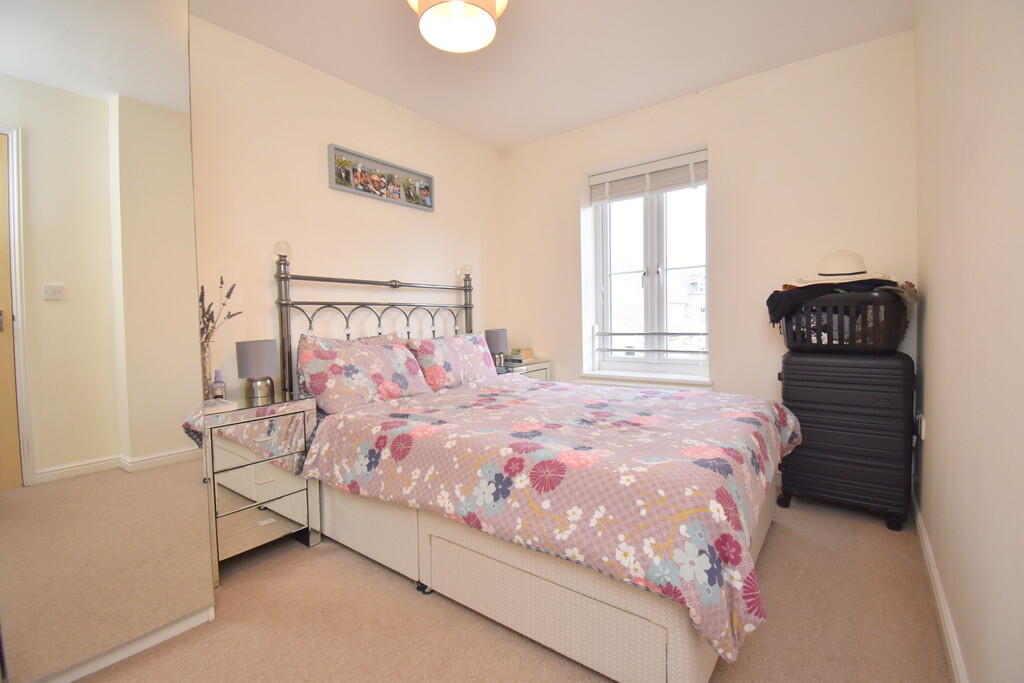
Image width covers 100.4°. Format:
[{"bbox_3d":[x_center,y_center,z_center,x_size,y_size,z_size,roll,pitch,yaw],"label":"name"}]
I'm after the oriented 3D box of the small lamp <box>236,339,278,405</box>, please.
[{"bbox_3d":[-1.201,0.129,2.032,0.174,0.265,0.174,0,3,38],"label":"small lamp"}]

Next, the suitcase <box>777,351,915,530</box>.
[{"bbox_3d":[1.678,0.453,2.165,0.510,0.818,0.313,0,3,38],"label":"suitcase"}]

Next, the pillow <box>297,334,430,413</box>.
[{"bbox_3d":[-0.741,0.147,2.267,0.667,0.434,0.162,-4,-39,-52],"label":"pillow"}]

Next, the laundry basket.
[{"bbox_3d":[1.627,-0.092,2.111,0.485,0.278,0.374,0,3,38],"label":"laundry basket"}]

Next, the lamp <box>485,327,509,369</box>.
[{"bbox_3d":[-0.123,0.046,3.312,0.174,0.265,0.174,-1,2,0],"label":"lamp"}]

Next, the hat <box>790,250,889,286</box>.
[{"bbox_3d":[1.609,-0.347,2.086,0.414,0.162,0.394,0,3,38],"label":"hat"}]

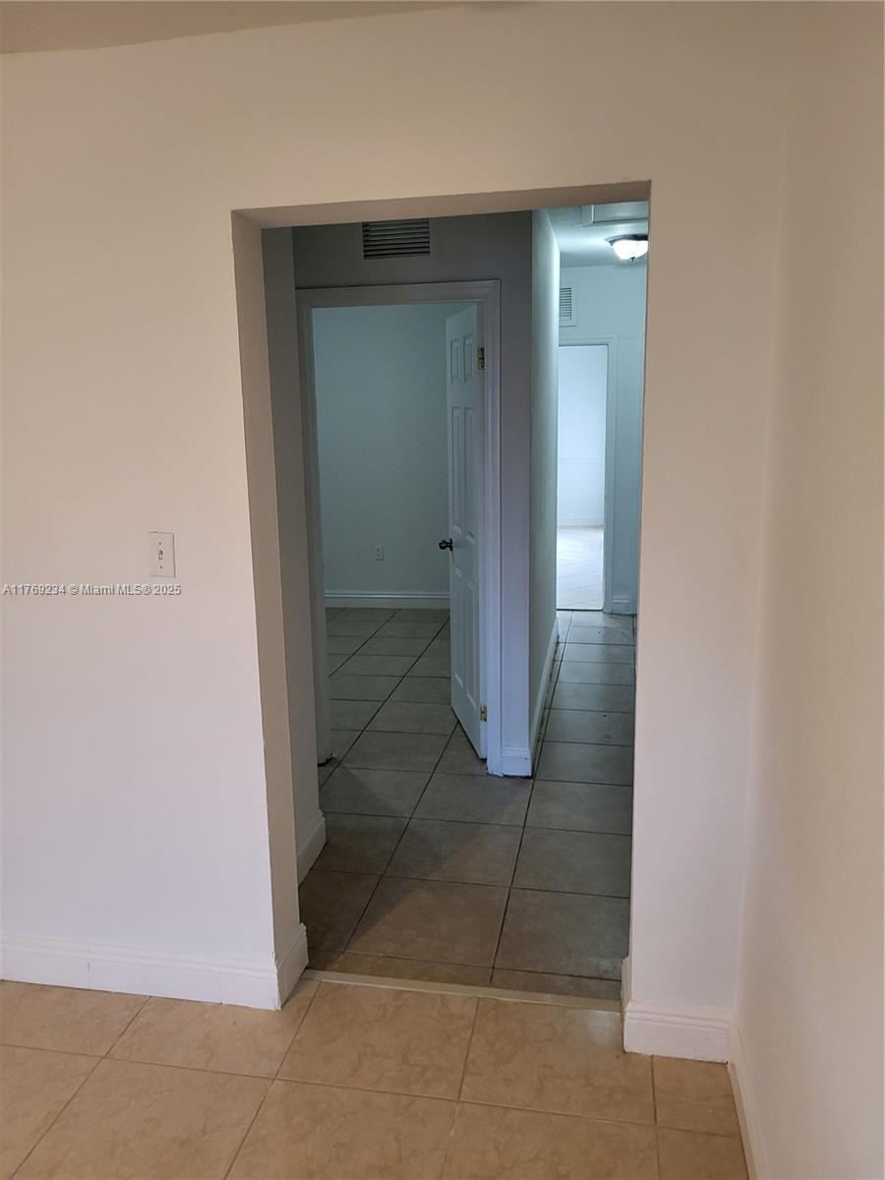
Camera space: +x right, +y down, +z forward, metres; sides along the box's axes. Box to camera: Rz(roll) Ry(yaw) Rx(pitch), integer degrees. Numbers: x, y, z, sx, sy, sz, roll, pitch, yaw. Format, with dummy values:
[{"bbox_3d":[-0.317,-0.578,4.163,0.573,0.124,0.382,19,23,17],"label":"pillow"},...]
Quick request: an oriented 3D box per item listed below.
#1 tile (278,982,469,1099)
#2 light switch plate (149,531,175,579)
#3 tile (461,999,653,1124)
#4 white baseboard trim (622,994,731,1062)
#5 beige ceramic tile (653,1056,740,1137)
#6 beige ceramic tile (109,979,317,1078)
[{"bbox_3d":[-0.152,1.176,2.342,0.456,0.010,0.399,1,12,10],"label":"tile"},{"bbox_3d":[-0.707,-0.087,2.231,0.071,0.114,0.010,1,12,10],"label":"light switch plate"},{"bbox_3d":[0.299,1.185,2.260,0.456,0.010,0.399,1,12,10],"label":"tile"},{"bbox_3d":[0.590,1.110,2.228,0.254,0.141,0.016,1,12,10],"label":"white baseboard trim"},{"bbox_3d":[0.602,1.209,2.120,0.185,0.010,0.230,1,12,10],"label":"beige ceramic tile"},{"bbox_3d":[-0.603,1.167,2.425,0.456,0.010,0.399,1,12,10],"label":"beige ceramic tile"}]

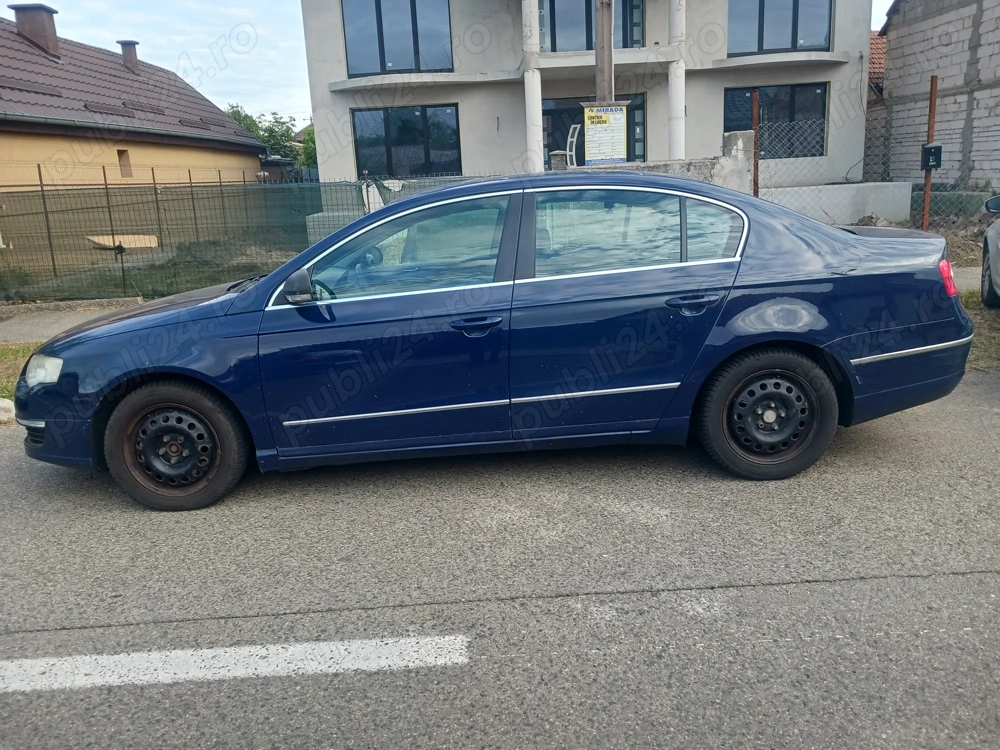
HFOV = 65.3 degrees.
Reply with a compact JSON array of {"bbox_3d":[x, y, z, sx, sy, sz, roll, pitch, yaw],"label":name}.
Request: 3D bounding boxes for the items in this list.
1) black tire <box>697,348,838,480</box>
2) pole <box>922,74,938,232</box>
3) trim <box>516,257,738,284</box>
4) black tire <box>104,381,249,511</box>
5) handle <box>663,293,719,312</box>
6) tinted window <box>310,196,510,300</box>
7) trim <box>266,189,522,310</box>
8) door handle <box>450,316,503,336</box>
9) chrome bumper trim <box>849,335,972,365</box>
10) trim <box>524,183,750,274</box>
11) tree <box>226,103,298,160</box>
[{"bbox_3d":[1.224,0.172,3.613,0.622,0.620,0.205,-3,12,0],"label":"black tire"},{"bbox_3d":[6.405,-3.177,11.665,0.095,2.450,0.095,-3,12,0],"label":"pole"},{"bbox_3d":[0.558,-0.460,3.412,0.990,0.026,0.030,-6,12,1],"label":"trim"},{"bbox_3d":[-1.481,0.319,3.614,0.622,0.620,0.205,-3,12,0],"label":"black tire"},{"bbox_3d":[0.831,-0.310,3.381,0.240,0.080,0.055,-5,12,0],"label":"handle"},{"bbox_3d":[-0.387,-0.566,3.477,0.900,0.455,0.050,-3,-14,0],"label":"tinted window"},{"bbox_3d":[-0.462,-0.564,3.476,1.165,0.510,0.075,-3,-14,0],"label":"trim"},{"bbox_3d":[-0.101,-0.211,3.392,0.232,0.080,0.055,-6,12,1],"label":"door handle"},{"bbox_3d":[1.886,-0.115,3.528,0.670,0.045,0.140,-8,12,-9],"label":"chrome bumper trim"},{"bbox_3d":[0.594,-0.654,3.469,1.020,0.410,0.080,-3,-14,0],"label":"trim"},{"bbox_3d":[-11.660,-10.360,38.680,4.200,5.900,4.000,-2,13,0],"label":"tree"}]

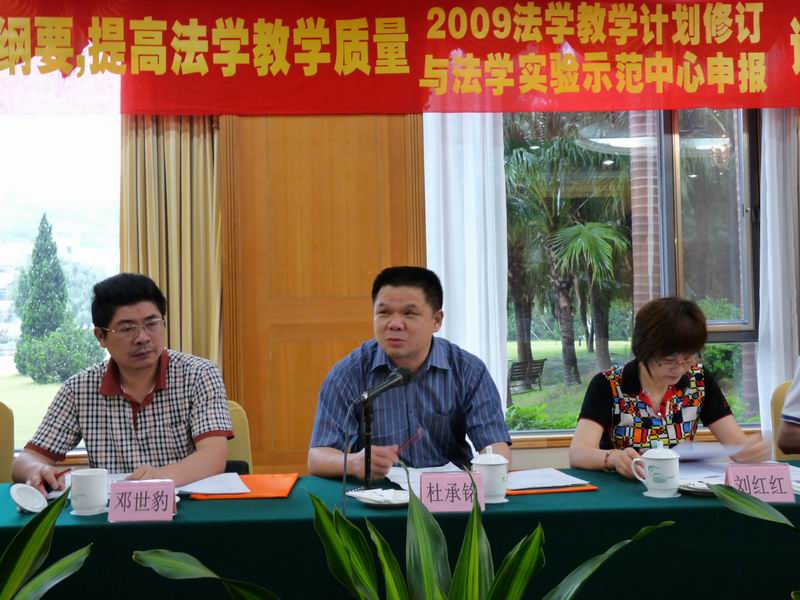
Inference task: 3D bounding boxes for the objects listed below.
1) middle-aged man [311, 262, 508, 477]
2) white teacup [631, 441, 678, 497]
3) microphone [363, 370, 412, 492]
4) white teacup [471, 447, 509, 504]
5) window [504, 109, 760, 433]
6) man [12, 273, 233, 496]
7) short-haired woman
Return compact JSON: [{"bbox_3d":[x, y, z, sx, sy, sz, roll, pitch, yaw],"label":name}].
[{"bbox_3d":[0.029,0.575,2.700,0.550,1.320,0.720,-1,-2,3],"label":"middle-aged man"},{"bbox_3d":[0.596,0.398,2.260,0.108,0.125,0.088,-1,-2,-3],"label":"white teacup"},{"bbox_3d":[-0.032,0.325,2.460,0.170,0.310,0.080,0,-2,-41],"label":"microphone"},{"bbox_3d":[0.213,0.407,2.285,0.090,0.126,0.107,-1,-2,-3],"label":"white teacup"},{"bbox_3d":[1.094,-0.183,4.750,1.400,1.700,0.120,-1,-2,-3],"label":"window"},{"bbox_3d":[-0.744,0.592,2.620,0.570,1.315,0.720,-1,-2,-6],"label":"man"},{"bbox_3d":[0.747,0.608,2.720,0.520,1.225,0.700,-1,-2,-5],"label":"short-haired woman"}]

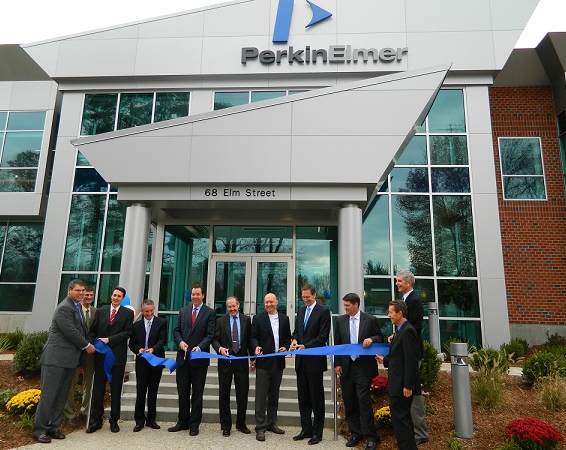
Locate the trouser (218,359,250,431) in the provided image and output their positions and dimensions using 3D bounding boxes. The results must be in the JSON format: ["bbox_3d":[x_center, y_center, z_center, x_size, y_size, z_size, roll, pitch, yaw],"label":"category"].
[{"bbox_3d":[-0.658,2.198,5.709,0.416,0.945,0.300,2,-12,-6],"label":"trouser"}]

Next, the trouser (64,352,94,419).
[{"bbox_3d":[-2.766,2.111,5.892,0.370,0.950,0.300,9,-14,-32],"label":"trouser"}]

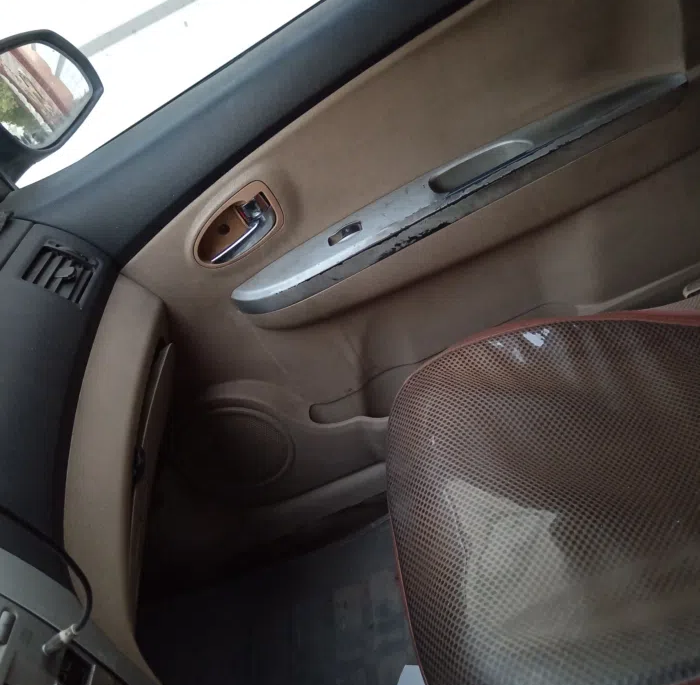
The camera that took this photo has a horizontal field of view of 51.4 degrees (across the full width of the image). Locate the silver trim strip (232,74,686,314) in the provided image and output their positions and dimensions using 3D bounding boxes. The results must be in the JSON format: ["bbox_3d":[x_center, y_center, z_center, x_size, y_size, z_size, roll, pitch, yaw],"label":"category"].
[{"bbox_3d":[0.107,-0.166,0.837,0.565,0.055,0.062,-24,33,14],"label":"silver trim strip"}]

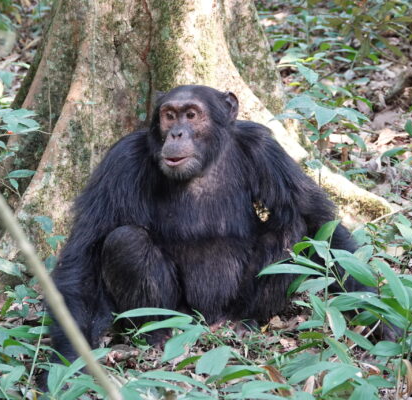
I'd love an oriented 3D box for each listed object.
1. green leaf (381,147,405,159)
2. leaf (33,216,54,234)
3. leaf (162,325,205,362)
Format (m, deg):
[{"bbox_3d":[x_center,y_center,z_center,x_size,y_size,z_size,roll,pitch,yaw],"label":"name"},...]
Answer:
[{"bbox_3d":[0.726,-0.185,7.200,0.105,0.025,0.045,-17,30,-14],"label":"green leaf"},{"bbox_3d":[-0.474,0.074,5.400,0.050,0.020,0.075,-36,54,-27],"label":"leaf"},{"bbox_3d":[-0.054,0.371,4.800,0.060,0.025,0.136,39,61,23],"label":"leaf"}]

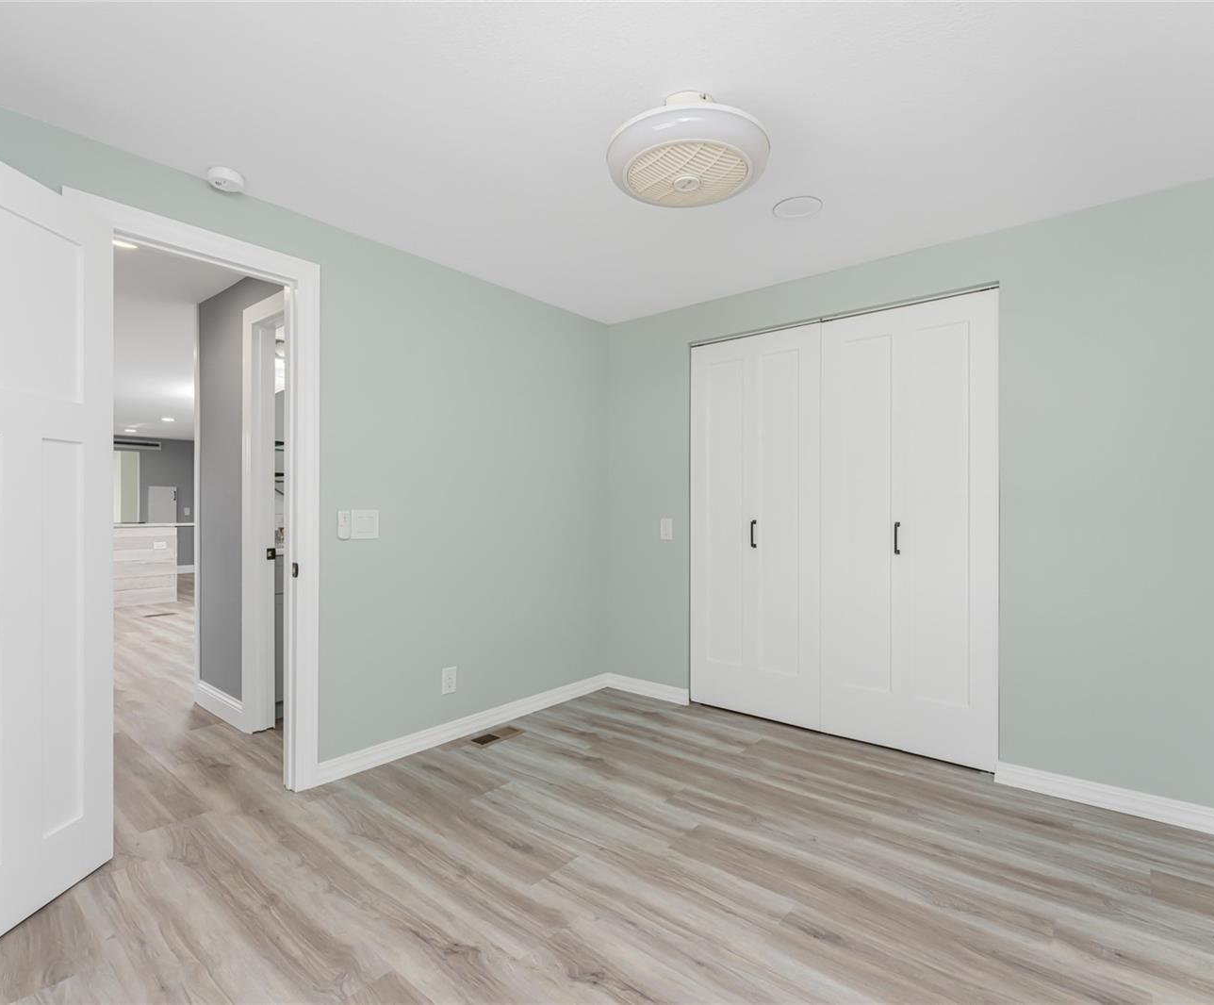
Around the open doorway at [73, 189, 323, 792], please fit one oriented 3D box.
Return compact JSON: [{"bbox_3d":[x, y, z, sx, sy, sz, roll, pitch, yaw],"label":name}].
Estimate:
[{"bbox_3d":[-1.480,0.094,2.152,0.140,2.157,0.781,0,0,41],"label":"open doorway"}]

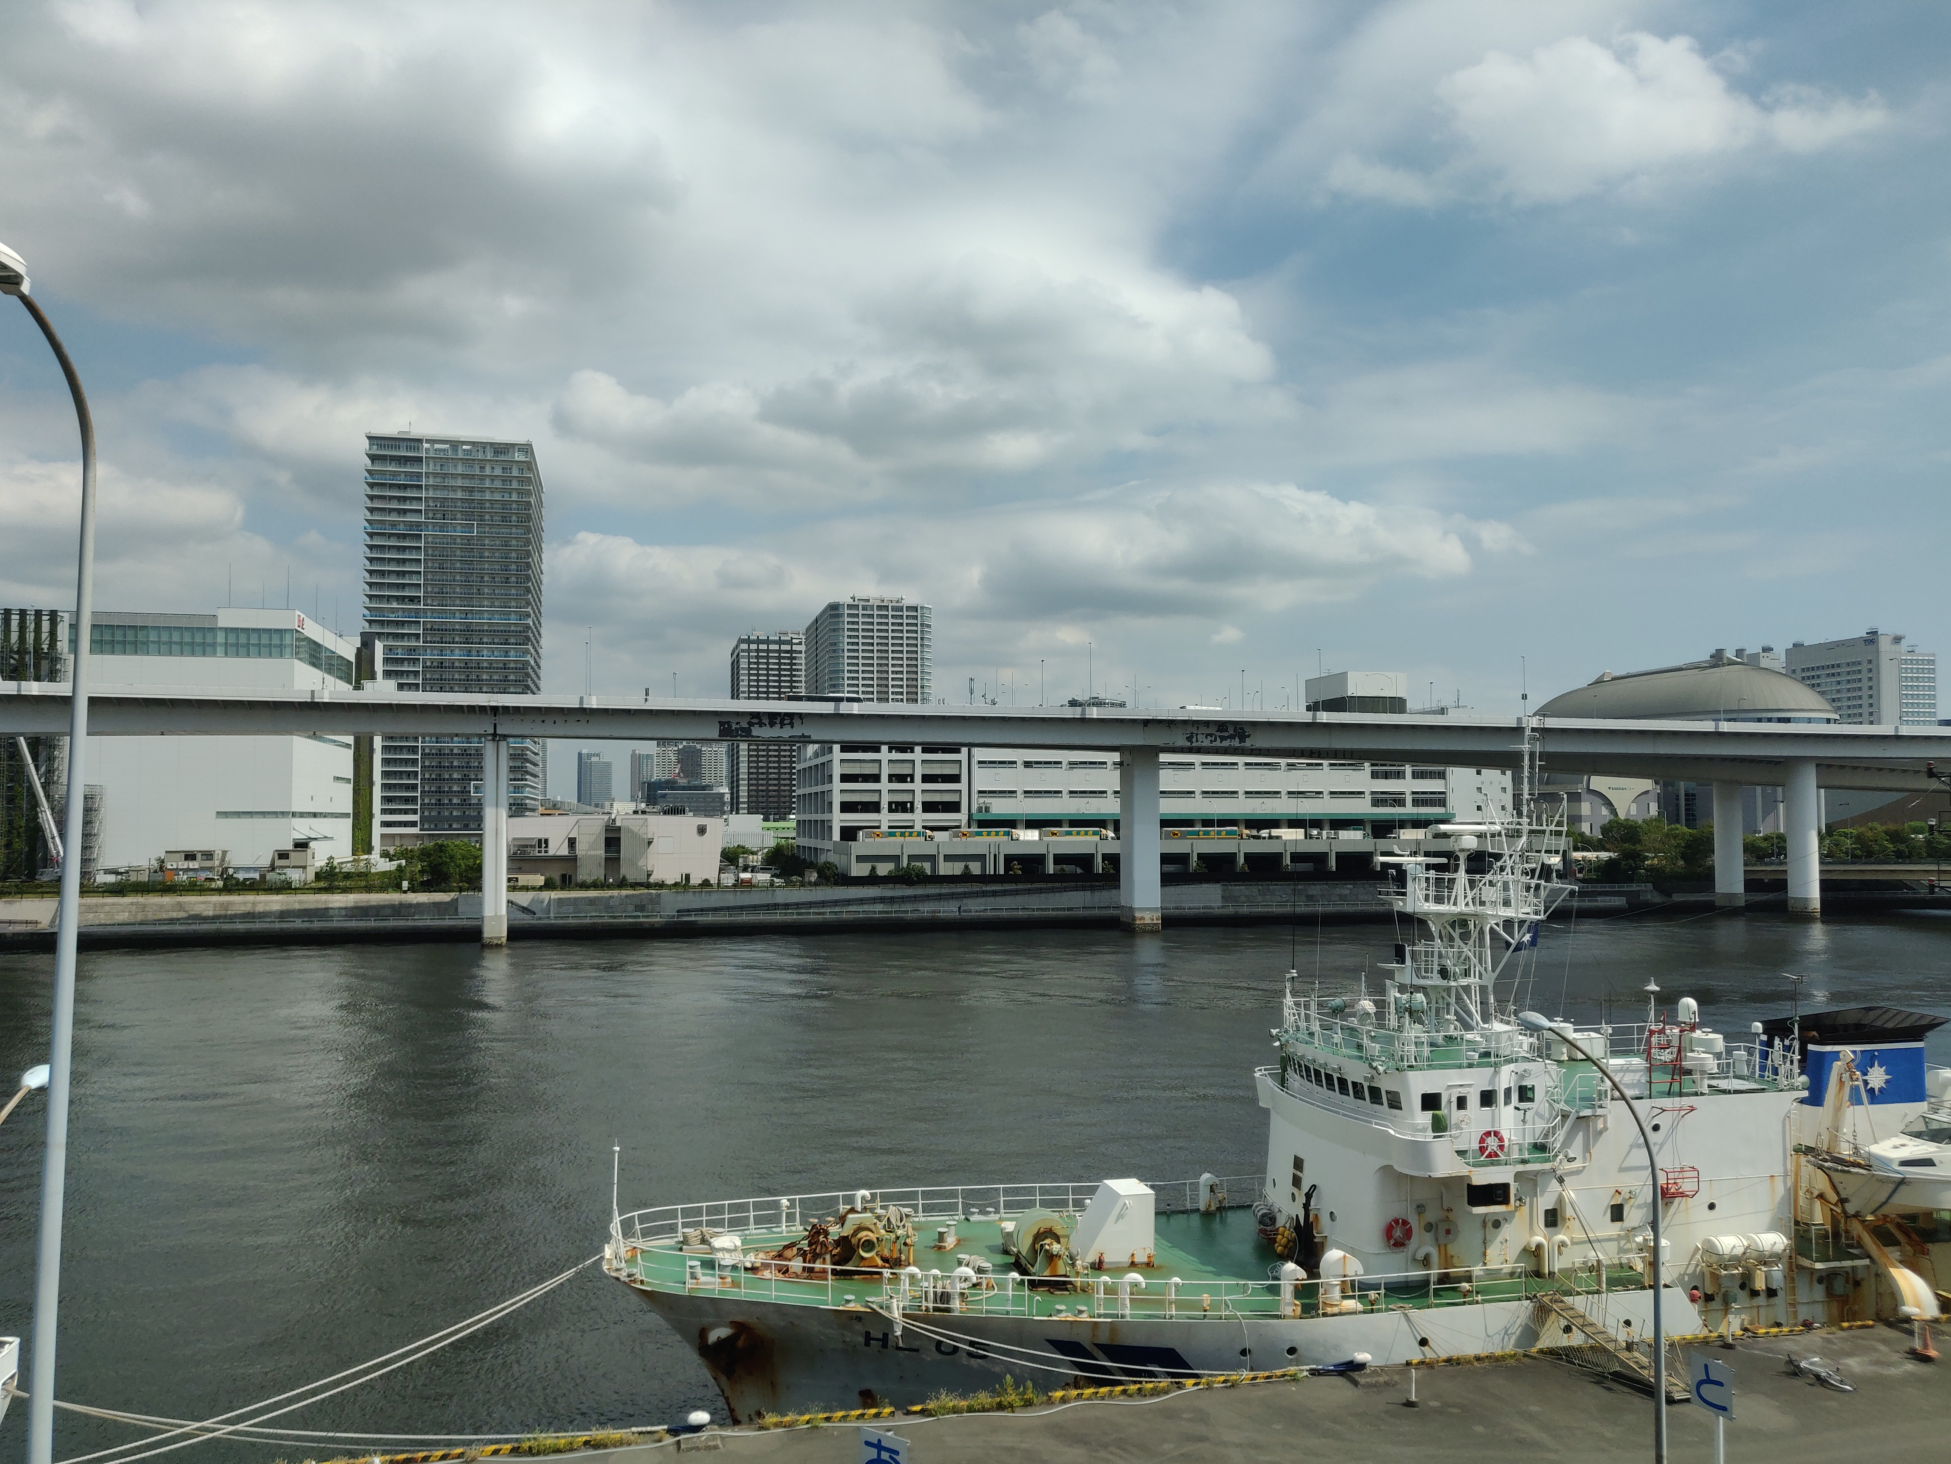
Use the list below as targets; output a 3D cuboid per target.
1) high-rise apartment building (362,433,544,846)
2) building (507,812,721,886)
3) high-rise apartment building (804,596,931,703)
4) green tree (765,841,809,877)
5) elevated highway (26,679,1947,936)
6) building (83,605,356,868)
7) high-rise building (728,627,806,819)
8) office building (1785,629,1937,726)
[{"bbox_3d":[-138.100,-20.290,378.590,38.800,106.500,46.000,1,-3,-13],"label":"high-rise apartment building"},{"bbox_3d":[-58.290,18.610,223.490,33.000,11.200,21.000,1,-3,-14],"label":"building"},{"bbox_3d":[-52.180,-2.770,675.470,47.000,106.000,92.000,1,-3,-13],"label":"high-rise apartment building"},{"bbox_3d":[-33.940,22.730,252.110,8.000,6.500,7.500,1,-3,-14],"label":"green tree"},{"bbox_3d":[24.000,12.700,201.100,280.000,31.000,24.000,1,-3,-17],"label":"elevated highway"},{"bbox_3d":[-155.020,3.110,291.930,38.500,49.700,58.000,1,-3,-14],"label":"building"},{"bbox_3d":[-111.860,3.990,782.960,42.000,105.000,72.000,1,-3,-13],"label":"high-rise building"},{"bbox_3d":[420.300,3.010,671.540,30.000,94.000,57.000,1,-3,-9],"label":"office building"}]

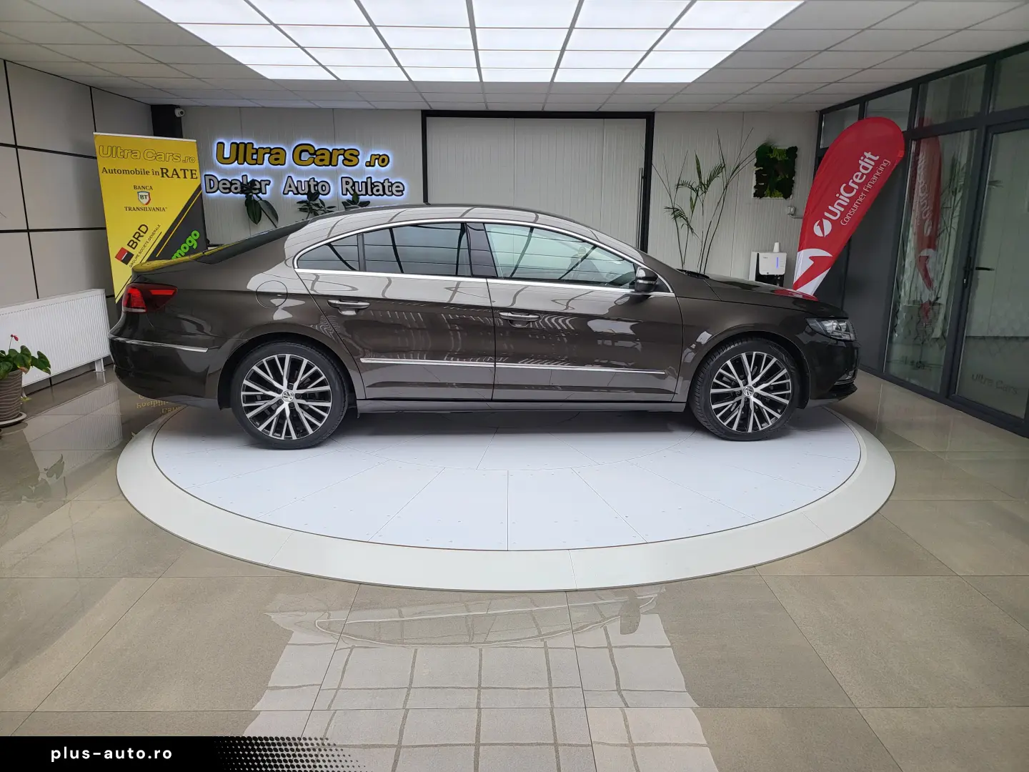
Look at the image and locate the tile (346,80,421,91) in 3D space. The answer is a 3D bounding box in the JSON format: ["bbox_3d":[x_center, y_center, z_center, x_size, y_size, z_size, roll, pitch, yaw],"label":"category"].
[{"bbox_3d":[-1.171,-2.668,6.346,0.600,0.020,0.600,0,13,-1],"label":"tile"}]

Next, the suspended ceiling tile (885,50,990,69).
[{"bbox_3d":[3.030,-2.384,5.226,0.595,0.022,0.595,0,13,-1],"label":"suspended ceiling tile"}]

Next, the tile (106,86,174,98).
[{"bbox_3d":[-3.593,-2.832,6.900,0.600,0.020,0.600,0,13,-1],"label":"tile"}]

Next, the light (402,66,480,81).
[{"bbox_3d":[-0.573,-2.567,5.834,0.600,0.040,0.600,0,13,-1],"label":"light"}]

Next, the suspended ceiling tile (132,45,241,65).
[{"bbox_3d":[-2.369,-2.403,5.166,0.595,0.022,0.595,0,13,-1],"label":"suspended ceiling tile"}]

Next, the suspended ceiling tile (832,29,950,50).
[{"bbox_3d":[2.438,-2.252,4.639,0.600,0.020,0.600,0,13,-1],"label":"suspended ceiling tile"}]

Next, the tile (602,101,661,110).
[{"bbox_3d":[1.206,-2.953,7.528,0.597,0.030,0.597,0,14,-1],"label":"tile"}]

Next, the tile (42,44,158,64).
[{"bbox_3d":[-2.978,-2.418,5.188,0.600,0.025,0.600,0,13,-1],"label":"tile"}]

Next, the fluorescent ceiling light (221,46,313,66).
[{"bbox_3d":[-1.770,-2.409,5.171,0.595,0.040,0.595,0,13,-1],"label":"fluorescent ceiling light"}]

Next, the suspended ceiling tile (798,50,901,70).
[{"bbox_3d":[2.430,-2.386,5.219,0.595,0.022,0.595,0,13,-1],"label":"suspended ceiling tile"}]

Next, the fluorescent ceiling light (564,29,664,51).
[{"bbox_3d":[0.641,-2.258,4.602,0.597,0.045,0.597,0,14,-1],"label":"fluorescent ceiling light"}]

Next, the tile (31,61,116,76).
[{"bbox_3d":[-3.534,-2.544,5.716,0.519,0.030,0.597,0,14,-1],"label":"tile"}]

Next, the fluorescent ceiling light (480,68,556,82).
[{"bbox_3d":[0.025,-2.539,5.764,0.595,0.040,0.595,0,13,-1],"label":"fluorescent ceiling light"}]

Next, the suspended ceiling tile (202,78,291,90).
[{"bbox_3d":[-2.377,-2.679,6.337,0.600,0.020,0.600,0,13,-1],"label":"suspended ceiling tile"}]

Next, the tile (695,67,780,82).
[{"bbox_3d":[1.823,-2.527,5.799,0.600,0.020,0.600,0,13,-1],"label":"tile"}]

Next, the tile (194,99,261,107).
[{"bbox_3d":[-2.994,-2.966,7.471,0.600,0.020,0.560,0,13,-1],"label":"tile"}]

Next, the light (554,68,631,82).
[{"bbox_3d":[0.627,-2.540,5.769,0.597,0.045,0.597,0,14,-1],"label":"light"}]

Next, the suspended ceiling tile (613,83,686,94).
[{"bbox_3d":[1.223,-2.670,6.377,0.600,0.020,0.600,0,13,-1],"label":"suspended ceiling tile"}]

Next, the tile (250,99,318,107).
[{"bbox_3d":[-2.389,-2.947,7.455,0.600,0.020,0.500,0,13,-1],"label":"tile"}]

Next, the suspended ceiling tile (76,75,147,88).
[{"bbox_3d":[-3.597,-2.697,6.355,0.600,0.025,0.600,0,13,-1],"label":"suspended ceiling tile"}]

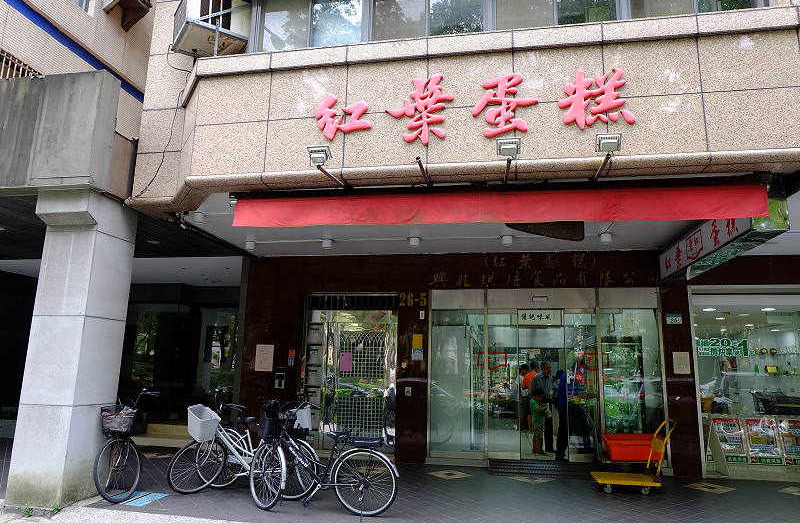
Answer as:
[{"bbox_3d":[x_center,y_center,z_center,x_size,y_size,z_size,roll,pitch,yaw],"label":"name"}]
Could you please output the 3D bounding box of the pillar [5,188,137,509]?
[{"bbox_3d":[-3.515,0.877,5.731,0.629,3.187,0.761,-1,-11,11],"label":"pillar"}]

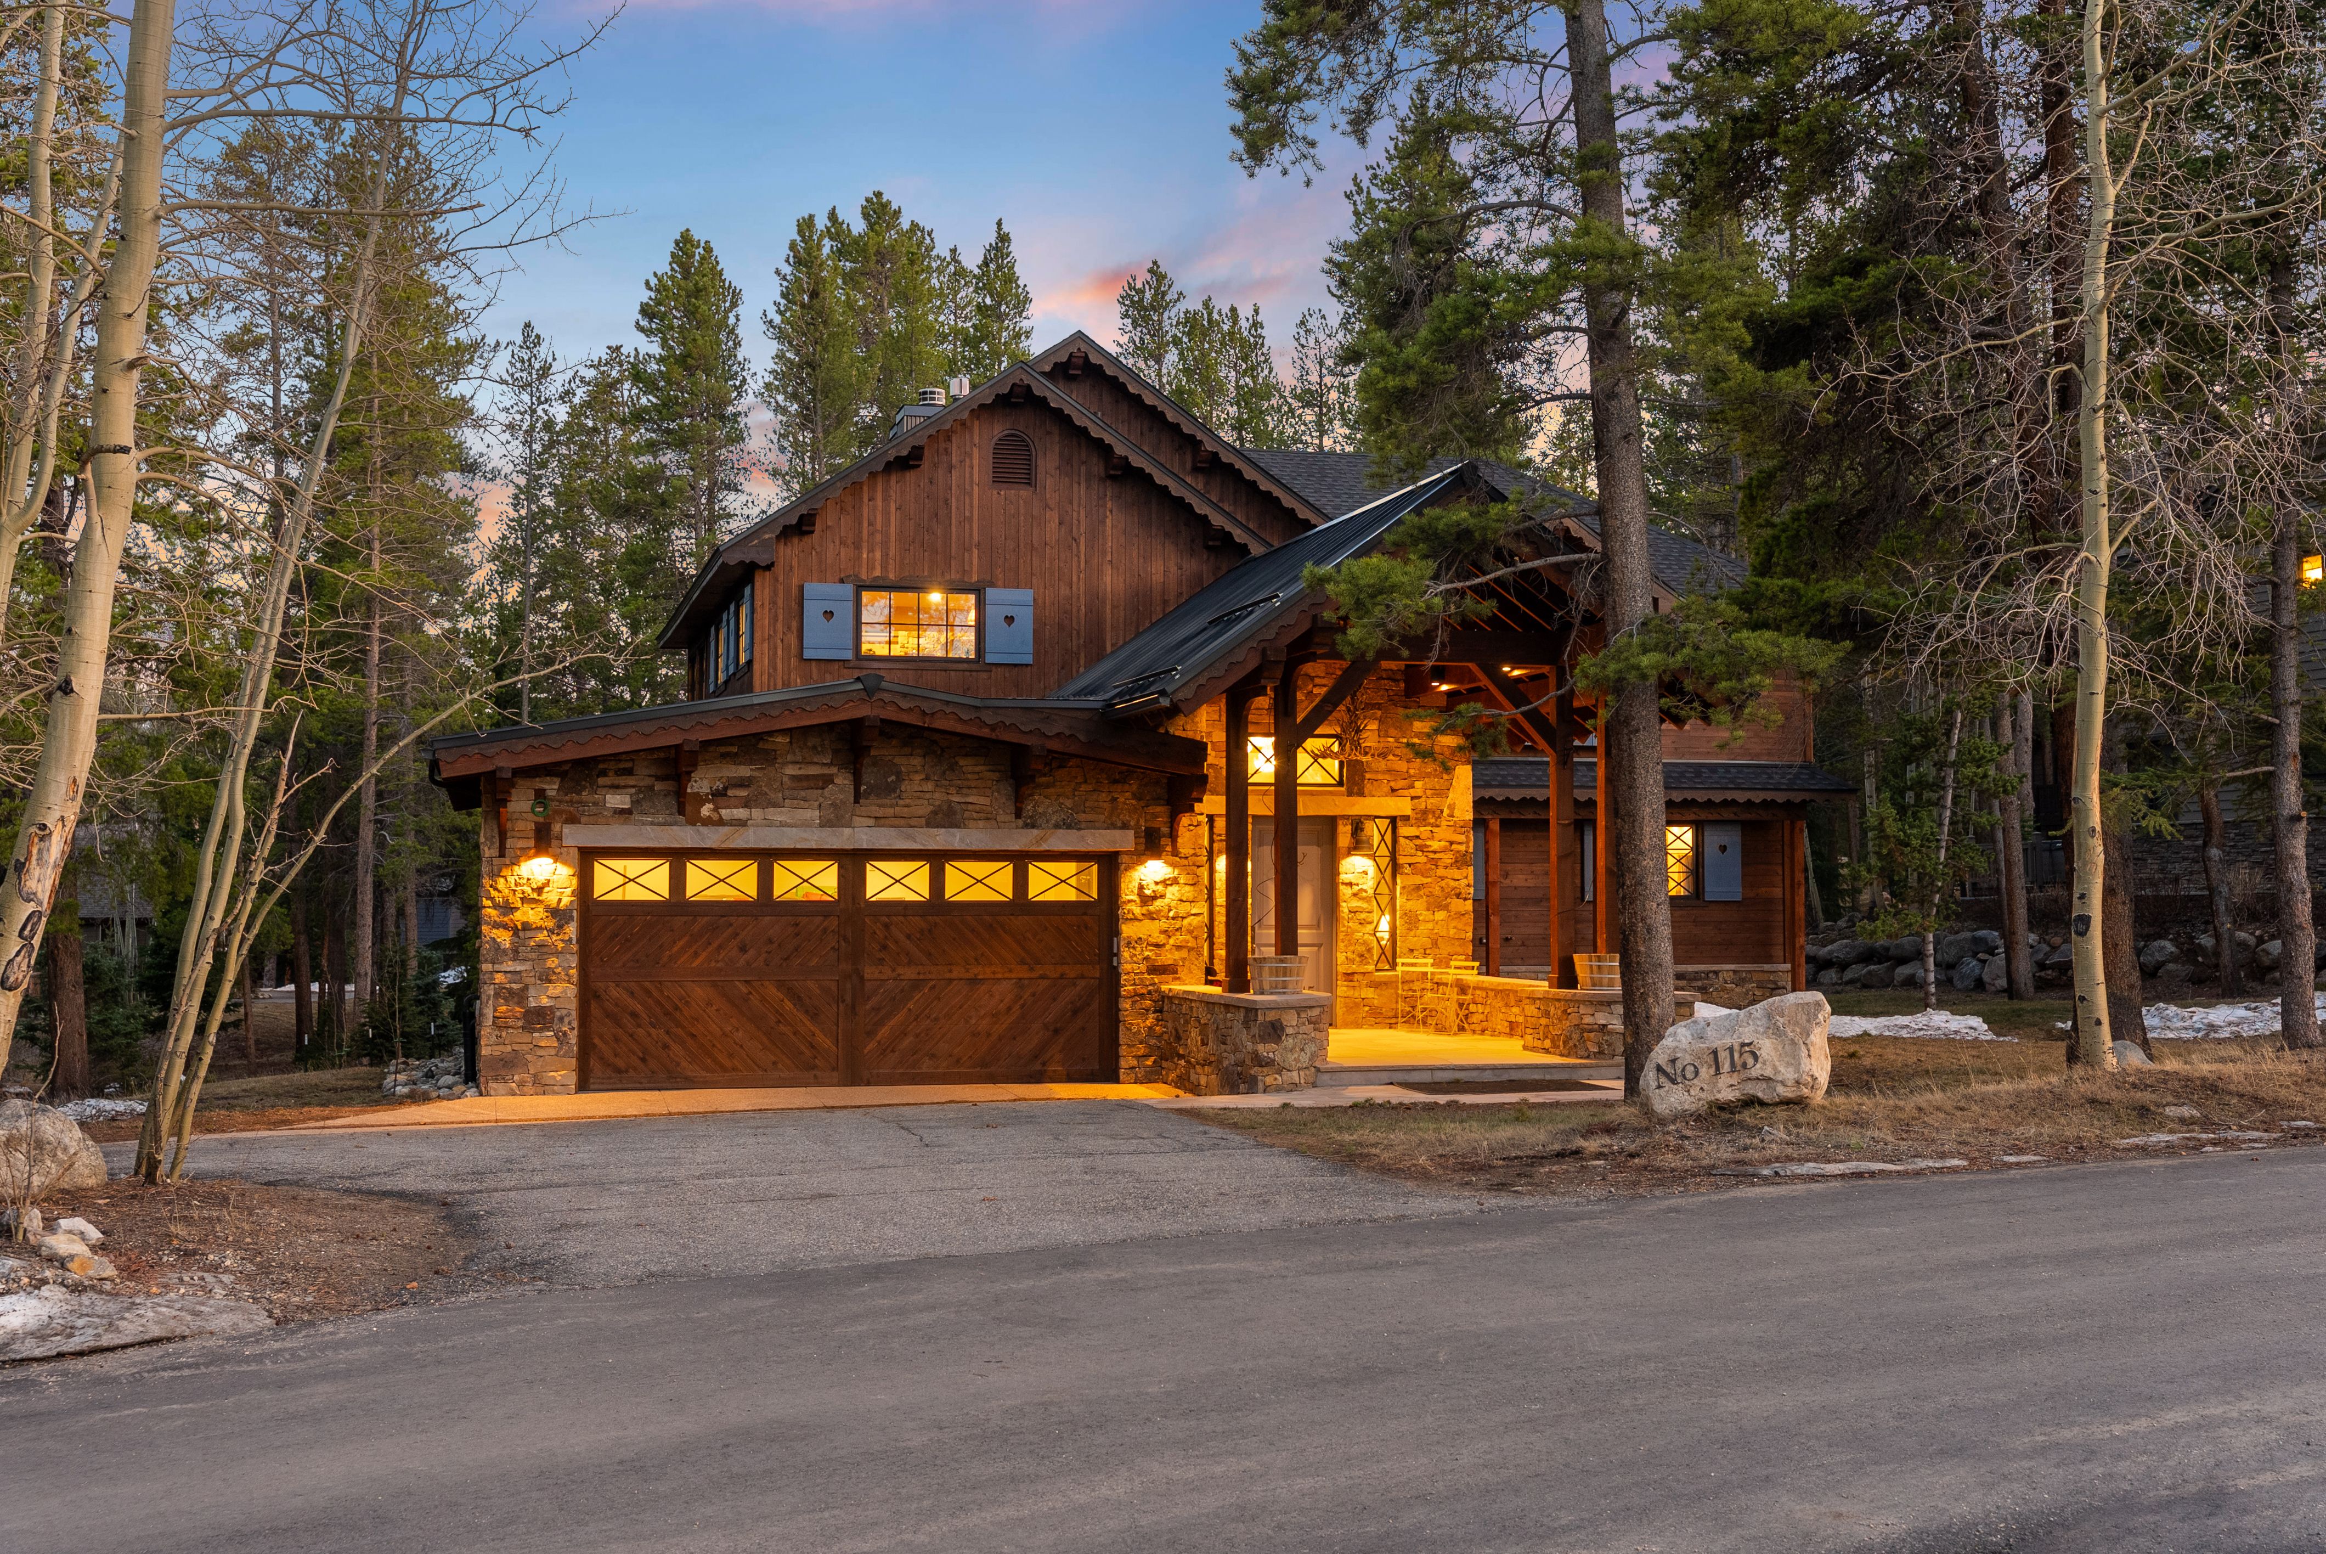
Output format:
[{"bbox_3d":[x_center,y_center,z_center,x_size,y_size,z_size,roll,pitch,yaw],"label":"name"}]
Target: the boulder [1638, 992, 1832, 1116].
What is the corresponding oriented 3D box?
[{"bbox_3d":[4.230,1.982,18.532,1.280,0.890,0.750,0,-2,0],"label":"boulder"}]

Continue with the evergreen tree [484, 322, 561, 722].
[{"bbox_3d":[-10.163,-1.868,40.118,1.450,10.800,1.450,0,-2,0],"label":"evergreen tree"}]

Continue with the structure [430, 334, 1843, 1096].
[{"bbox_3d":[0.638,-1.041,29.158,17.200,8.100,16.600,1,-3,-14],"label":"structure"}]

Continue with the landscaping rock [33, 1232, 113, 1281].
[{"bbox_3d":[-4.454,1.944,10.226,0.280,0.165,0.210,0,-2,0],"label":"landscaping rock"}]

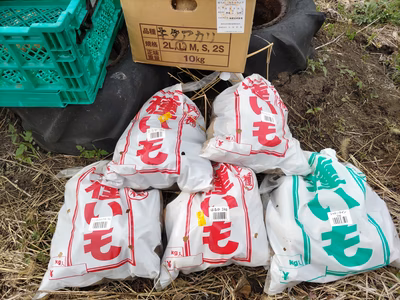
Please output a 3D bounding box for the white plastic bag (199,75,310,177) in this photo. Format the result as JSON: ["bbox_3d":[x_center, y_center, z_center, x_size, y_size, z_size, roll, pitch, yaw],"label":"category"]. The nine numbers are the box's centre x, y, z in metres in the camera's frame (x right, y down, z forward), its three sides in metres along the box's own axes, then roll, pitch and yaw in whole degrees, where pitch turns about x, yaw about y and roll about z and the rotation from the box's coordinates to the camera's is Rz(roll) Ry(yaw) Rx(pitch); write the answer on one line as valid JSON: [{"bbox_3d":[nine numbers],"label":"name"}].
[{"bbox_3d":[0.150,-0.074,0.810,0.265,0.140,0.275,5,71,-9],"label":"white plastic bag"}]

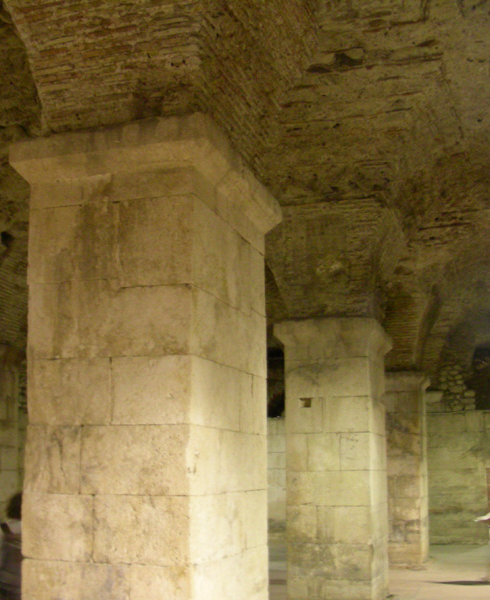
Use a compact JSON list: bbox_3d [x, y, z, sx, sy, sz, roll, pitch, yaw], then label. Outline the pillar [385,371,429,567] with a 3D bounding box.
[{"bbox_3d":[3.404,3.689,19.492,1.250,4.010,1.900,-3,-11,16],"label":"pillar"}]

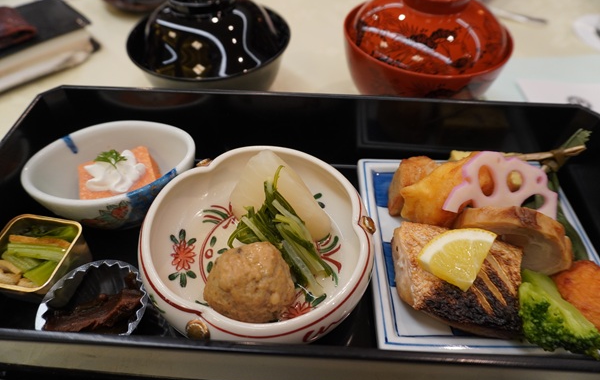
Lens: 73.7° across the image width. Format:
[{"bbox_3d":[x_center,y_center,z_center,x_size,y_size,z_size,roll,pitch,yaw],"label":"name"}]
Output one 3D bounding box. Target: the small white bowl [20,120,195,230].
[{"bbox_3d":[-0.112,-0.005,0.253,0.097,0.043,0.070,-9,49,-9],"label":"small white bowl"}]

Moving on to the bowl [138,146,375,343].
[{"bbox_3d":[-0.021,0.032,0.218,0.118,0.049,0.118,1,48,-1],"label":"bowl"}]

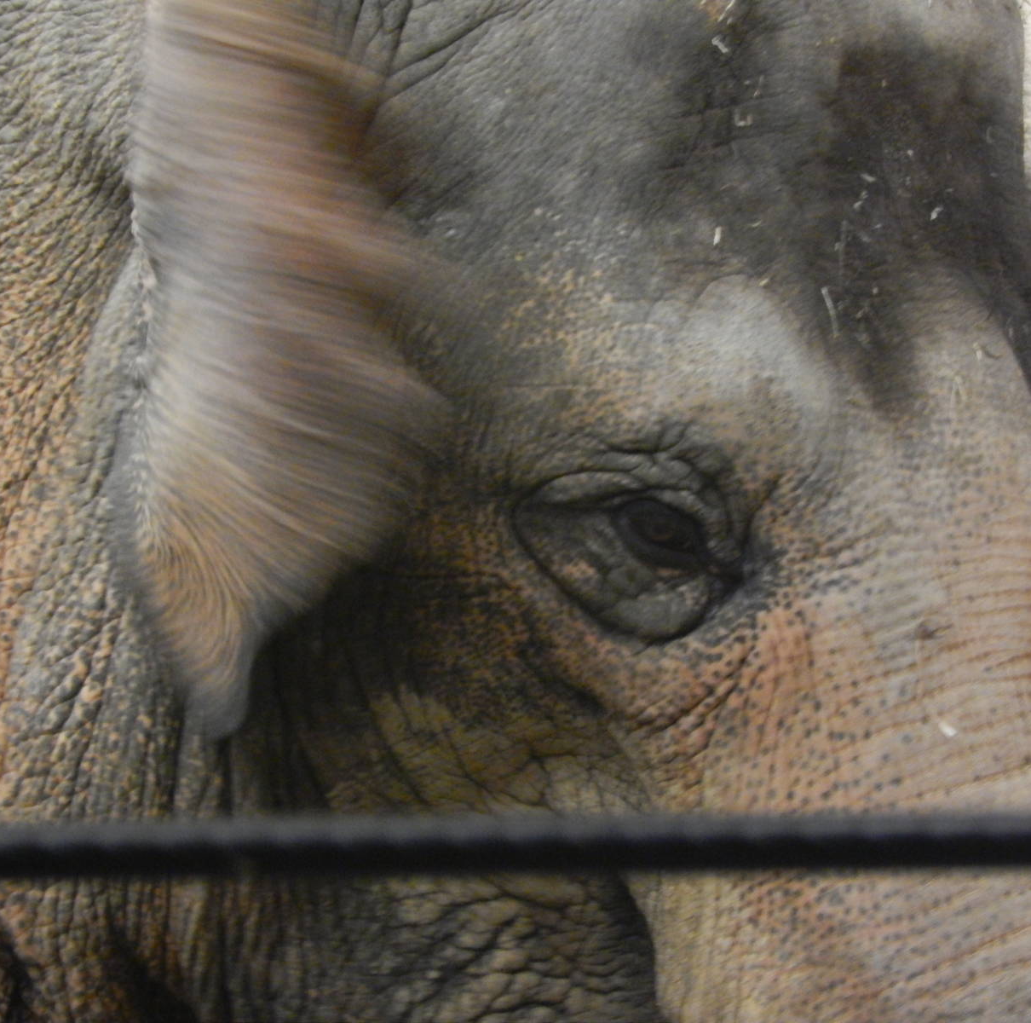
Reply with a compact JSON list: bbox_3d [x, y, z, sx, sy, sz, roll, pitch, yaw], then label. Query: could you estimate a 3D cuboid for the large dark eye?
[{"bbox_3d":[0.079,0.013,7.500,0.051,0.039,0.027,0,-3,-7],"label":"large dark eye"}]

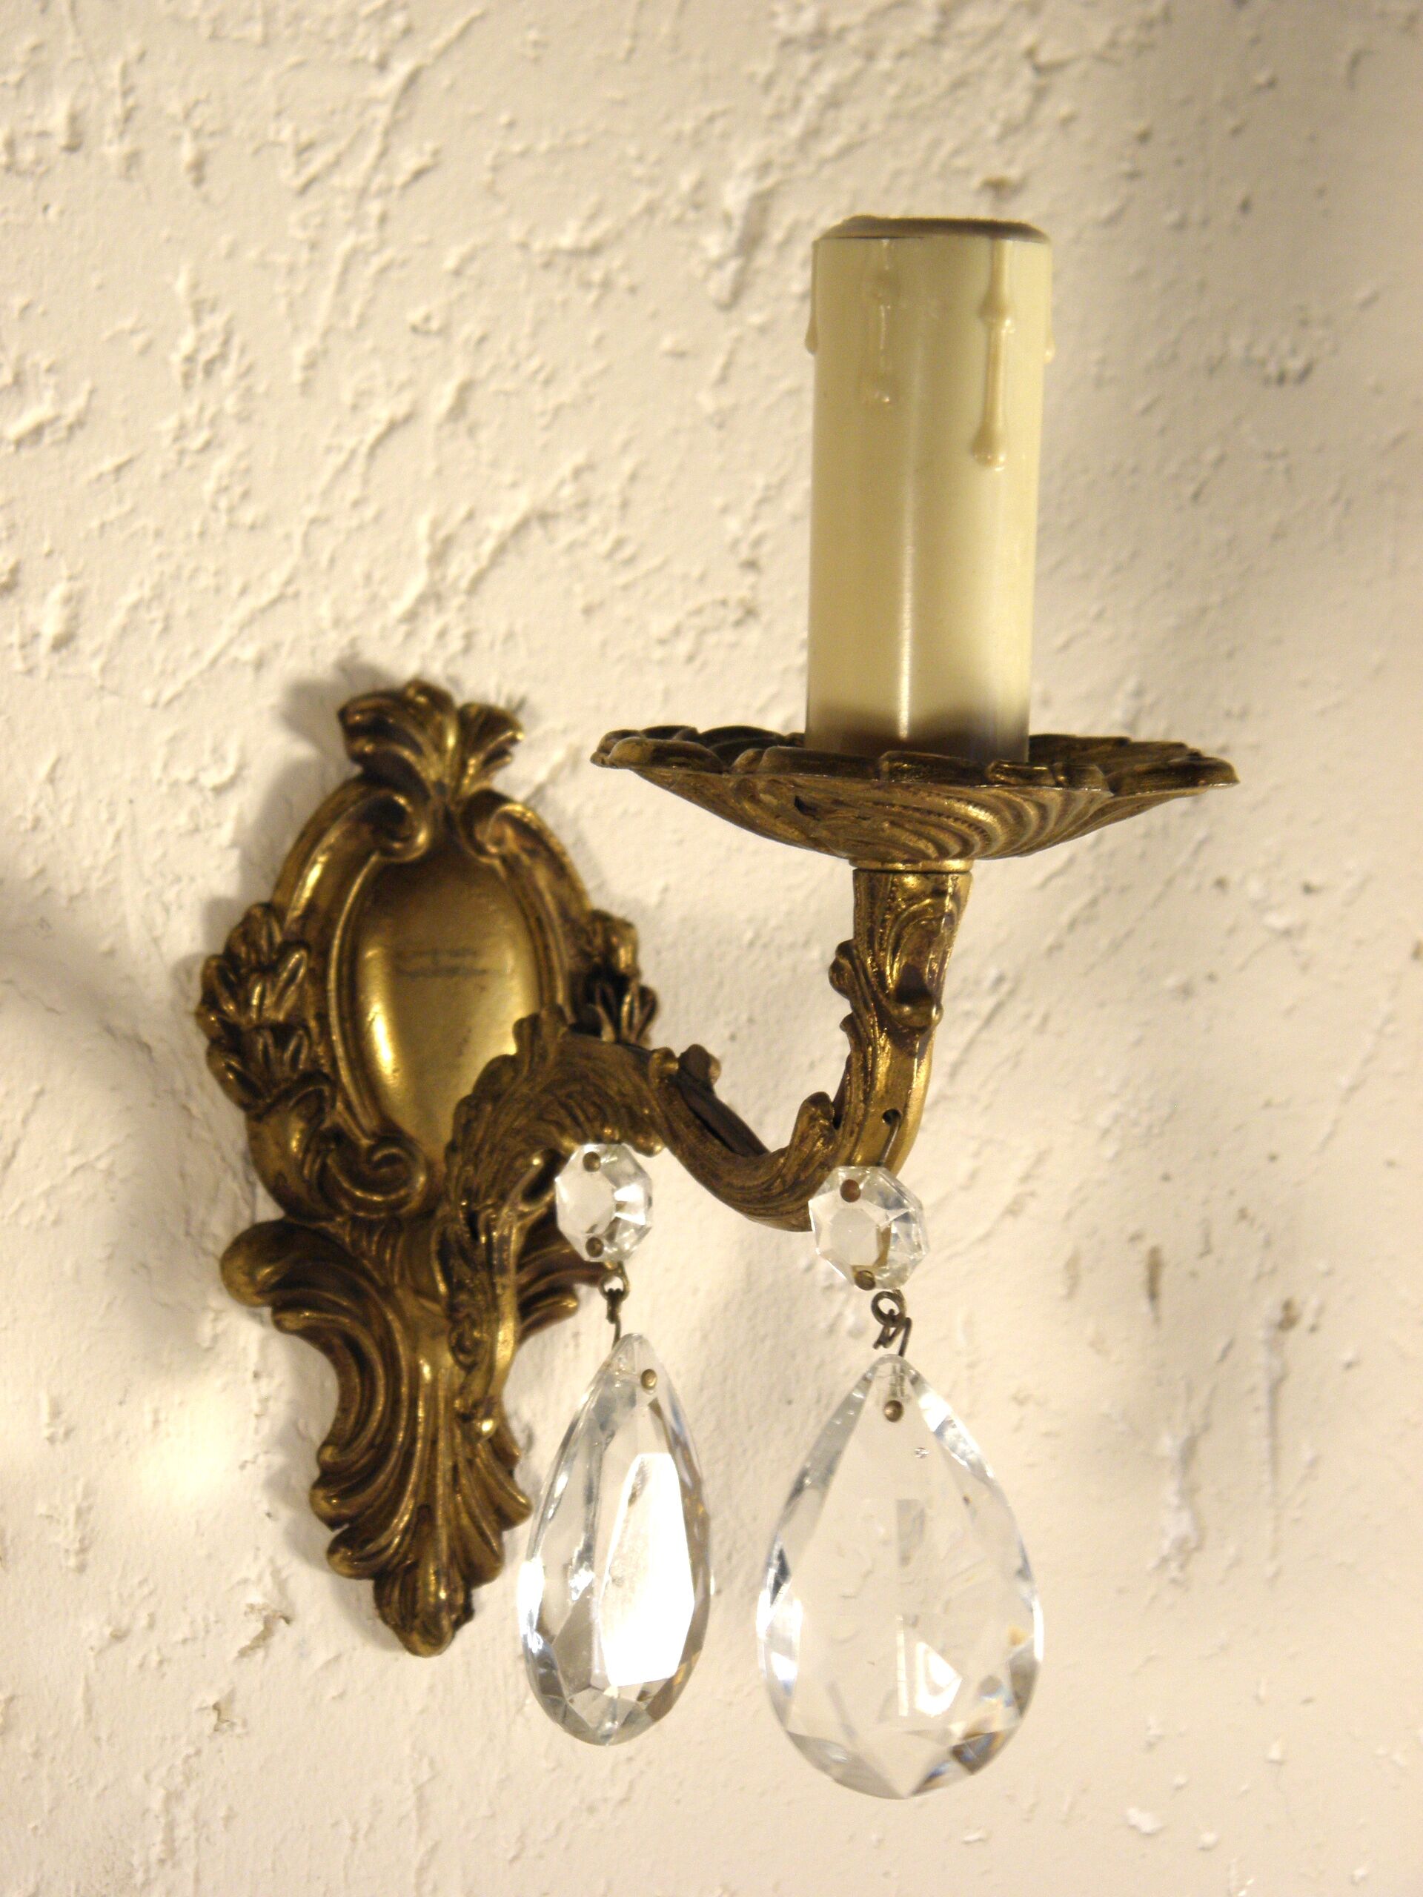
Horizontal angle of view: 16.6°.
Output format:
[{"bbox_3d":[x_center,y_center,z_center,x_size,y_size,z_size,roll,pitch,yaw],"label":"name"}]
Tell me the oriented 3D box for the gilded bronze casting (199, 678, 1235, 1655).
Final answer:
[{"bbox_3d":[0.003,0.032,0.557,0.071,0.121,0.129,-5,7,-40],"label":"gilded bronze casting"}]

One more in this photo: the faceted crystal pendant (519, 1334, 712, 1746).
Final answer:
[{"bbox_3d":[-0.011,0.070,0.579,0.032,0.050,0.013,-4,10,-44],"label":"faceted crystal pendant"}]

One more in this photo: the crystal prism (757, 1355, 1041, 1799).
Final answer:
[{"bbox_3d":[0.021,0.070,0.540,0.032,0.050,0.013,-1,8,1],"label":"crystal prism"}]

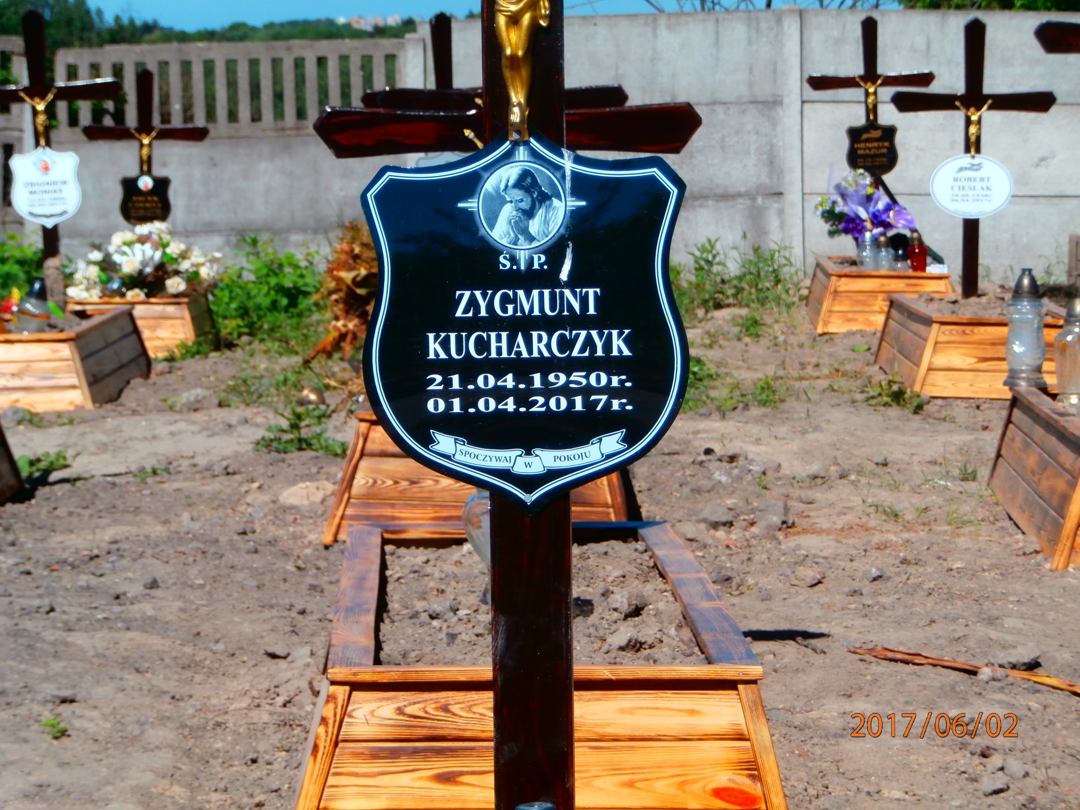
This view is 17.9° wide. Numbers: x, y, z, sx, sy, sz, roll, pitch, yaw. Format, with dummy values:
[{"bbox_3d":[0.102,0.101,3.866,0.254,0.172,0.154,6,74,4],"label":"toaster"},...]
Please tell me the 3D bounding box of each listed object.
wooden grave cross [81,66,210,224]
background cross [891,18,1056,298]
[{"bbox_3d":[-1.980,-1.149,17.250,0.636,1.090,0.060,0,5,0],"label":"wooden grave cross"},{"bbox_3d":[1.668,-0.953,13.200,0.636,1.080,0.090,-1,5,1],"label":"background cross"}]

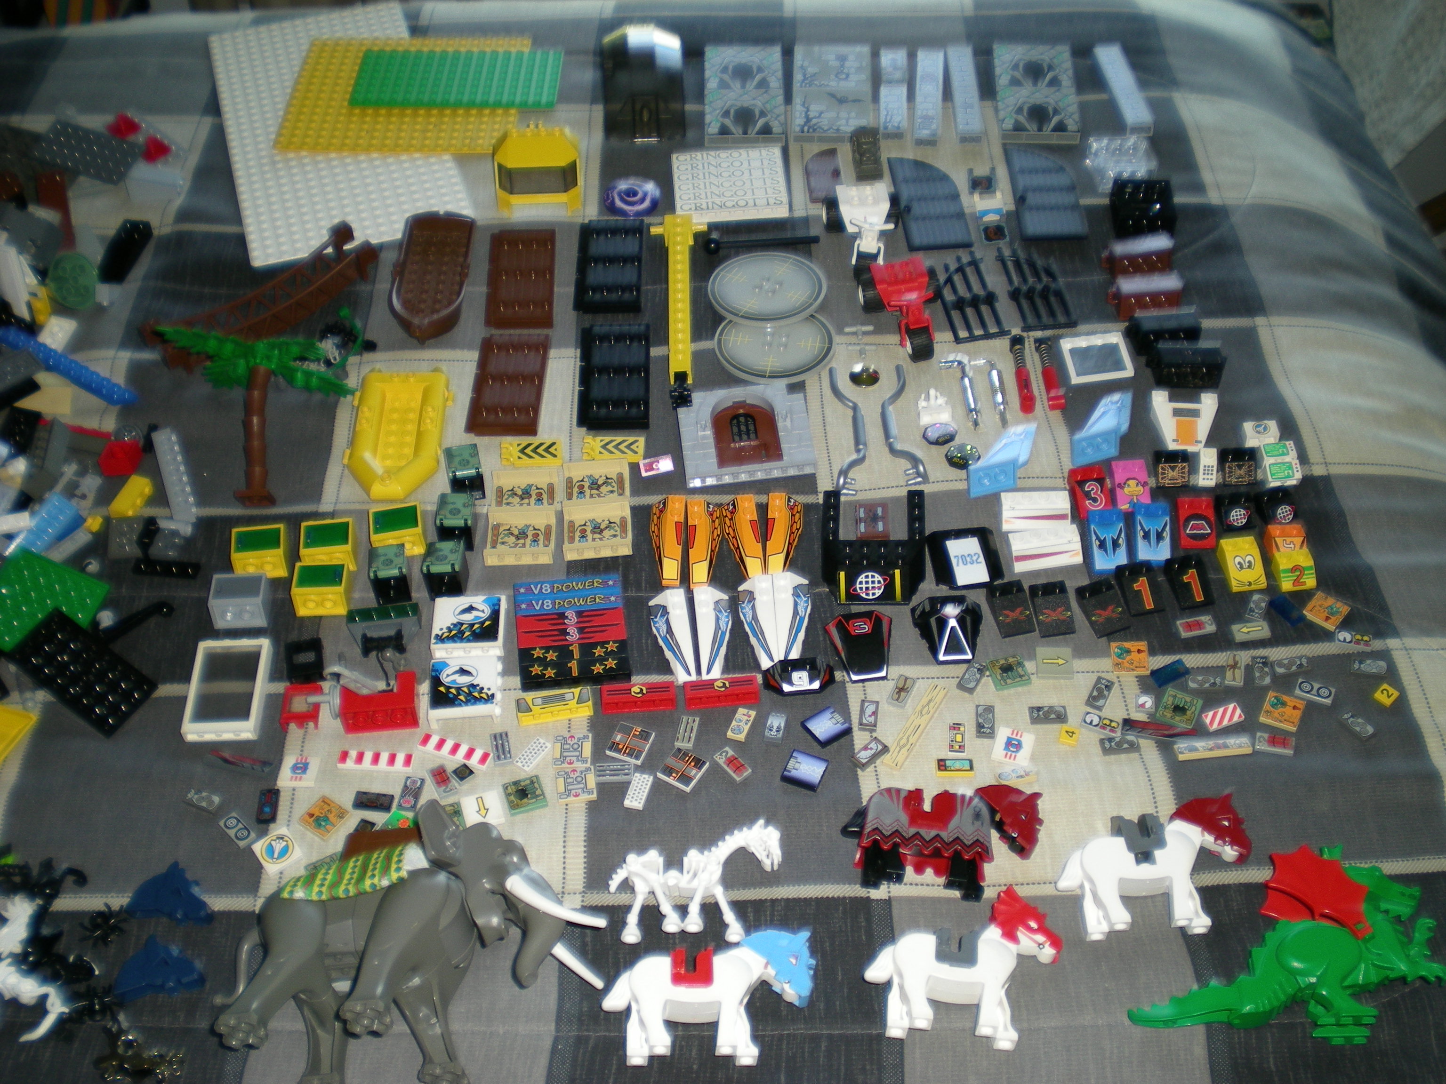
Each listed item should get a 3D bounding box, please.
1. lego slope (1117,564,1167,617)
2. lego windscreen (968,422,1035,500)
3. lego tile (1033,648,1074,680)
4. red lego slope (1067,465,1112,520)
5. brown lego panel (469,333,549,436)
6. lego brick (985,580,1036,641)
[{"bbox_3d":[0.195,0.021,0.739,0.016,0.011,0.024,-8,50,-7],"label":"lego slope"},{"bbox_3d":[0.140,-0.044,0.790,0.049,0.016,0.036,-11,40,-9],"label":"lego windscreen"},{"bbox_3d":[0.148,0.054,0.707,0.016,0.003,0.016,2,46,5],"label":"lego tile"},{"bbox_3d":[0.180,-0.025,0.776,0.016,0.011,0.024,-6,50,-5],"label":"red lego slope"},{"bbox_3d":[-0.112,-0.083,0.827,0.039,0.009,0.072,0,49,1],"label":"brown lego panel"},{"bbox_3d":[0.133,0.030,0.731,0.016,0.011,0.024,-10,50,-8],"label":"lego brick"}]

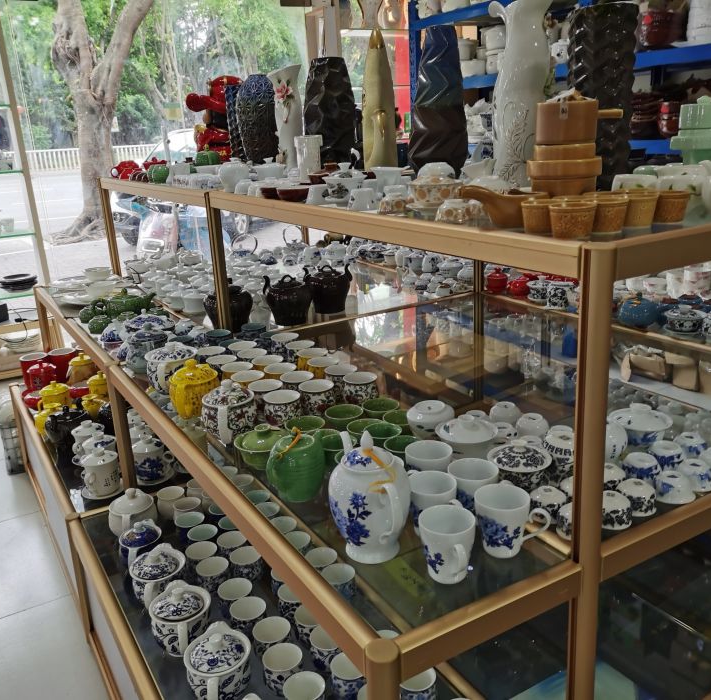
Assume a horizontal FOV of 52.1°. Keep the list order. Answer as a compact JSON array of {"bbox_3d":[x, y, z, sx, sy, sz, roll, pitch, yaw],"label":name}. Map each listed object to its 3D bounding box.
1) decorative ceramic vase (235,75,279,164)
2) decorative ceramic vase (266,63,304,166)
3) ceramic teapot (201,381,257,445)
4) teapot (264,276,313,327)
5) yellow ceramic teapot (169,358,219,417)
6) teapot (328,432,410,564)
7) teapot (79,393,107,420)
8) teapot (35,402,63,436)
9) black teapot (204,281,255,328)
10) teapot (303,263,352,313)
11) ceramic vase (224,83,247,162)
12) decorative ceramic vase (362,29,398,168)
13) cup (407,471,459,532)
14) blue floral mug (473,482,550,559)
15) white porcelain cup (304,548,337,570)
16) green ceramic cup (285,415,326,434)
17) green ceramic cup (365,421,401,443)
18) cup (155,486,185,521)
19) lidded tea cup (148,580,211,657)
[{"bbox_3d":[-0.340,-0.799,2.597,0.135,0.325,0.135,-5,17,-6],"label":"decorative ceramic vase"},{"bbox_3d":[-0.219,-0.752,2.397,0.121,0.338,0.104,-4,17,-4],"label":"decorative ceramic vase"},{"bbox_3d":[-0.242,0.114,1.397,0.103,0.117,0.135,-4,17,-2],"label":"ceramic teapot"},{"bbox_3d":[-0.198,-0.152,2.148,0.148,0.144,0.124,-7,18,-13],"label":"teapot"},{"bbox_3d":[-0.326,0.079,1.470,0.096,0.117,0.125,2,18,17],"label":"yellow ceramic teapot"},{"bbox_3d":[0.017,0.189,0.973,0.108,0.178,0.177,-10,18,-18],"label":"teapot"},{"bbox_3d":[-0.896,0.199,2.484,0.088,0.104,0.104,7,20,29],"label":"teapot"},{"bbox_3d":[-0.999,0.233,2.385,0.099,0.110,0.116,7,20,29],"label":"teapot"},{"bbox_3d":[-0.383,-0.142,2.185,0.143,0.145,0.160,-2,17,5],"label":"black teapot"},{"bbox_3d":[-0.082,-0.194,2.260,0.151,0.144,0.124,-6,17,-9],"label":"teapot"},{"bbox_3d":[-0.487,-0.947,3.108,0.125,0.348,0.125,-13,19,-28],"label":"ceramic vase"},{"bbox_3d":[0.071,-0.795,2.348,0.112,0.440,0.105,-1,17,7],"label":"decorative ceramic vase"},{"bbox_3d":[0.118,0.223,1.010,0.071,0.079,0.096,-16,21,-35],"label":"cup"},{"bbox_3d":[0.211,0.234,0.982,0.100,0.081,0.074,0,17,10],"label":"blue floral mug"},{"bbox_3d":[-0.071,0.467,1.550,0.071,0.058,0.071,-3,17,1],"label":"white porcelain cup"},{"bbox_3d":[-0.090,0.155,1.334,0.071,0.043,0.071,-4,17,0],"label":"green ceramic cup"},{"bbox_3d":[0.050,0.162,1.282,0.066,0.043,0.066,-3,17,1],"label":"green ceramic cup"},{"bbox_3d":[-0.464,0.393,1.848,0.071,0.063,0.071,-3,17,1],"label":"cup"},{"bbox_3d":[-0.323,0.504,1.362,0.114,0.122,0.141,-8,18,-16],"label":"lidded tea cup"}]

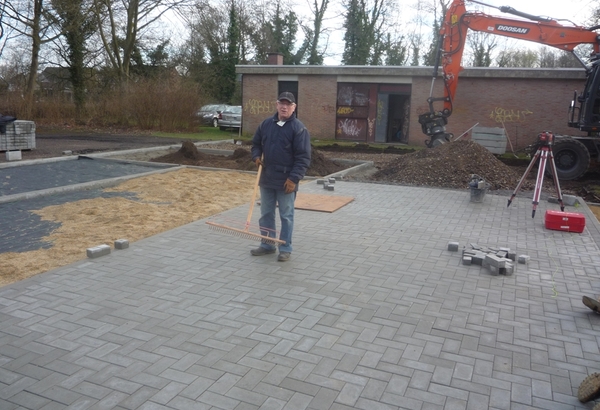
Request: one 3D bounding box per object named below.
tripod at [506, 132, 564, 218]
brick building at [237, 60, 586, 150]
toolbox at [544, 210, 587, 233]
[{"bbox_3d":[3.759,-0.491,8.116,0.880,1.310,0.770,7,12,22],"label":"tripod"},{"bbox_3d":[5.227,-4.851,25.425,14.870,3.170,7.500,7,12,22],"label":"brick building"},{"bbox_3d":[3.711,0.234,7.275,0.480,0.210,0.300,7,12,24],"label":"toolbox"}]

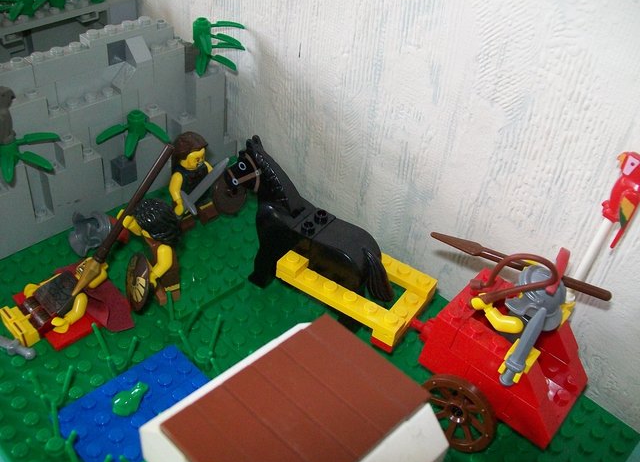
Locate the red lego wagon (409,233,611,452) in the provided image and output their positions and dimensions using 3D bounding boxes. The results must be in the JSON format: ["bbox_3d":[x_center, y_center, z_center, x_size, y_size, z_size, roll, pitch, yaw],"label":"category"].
[{"bbox_3d":[0.059,0.036,0.219,0.063,0.057,0.050,30,43,27],"label":"red lego wagon"}]

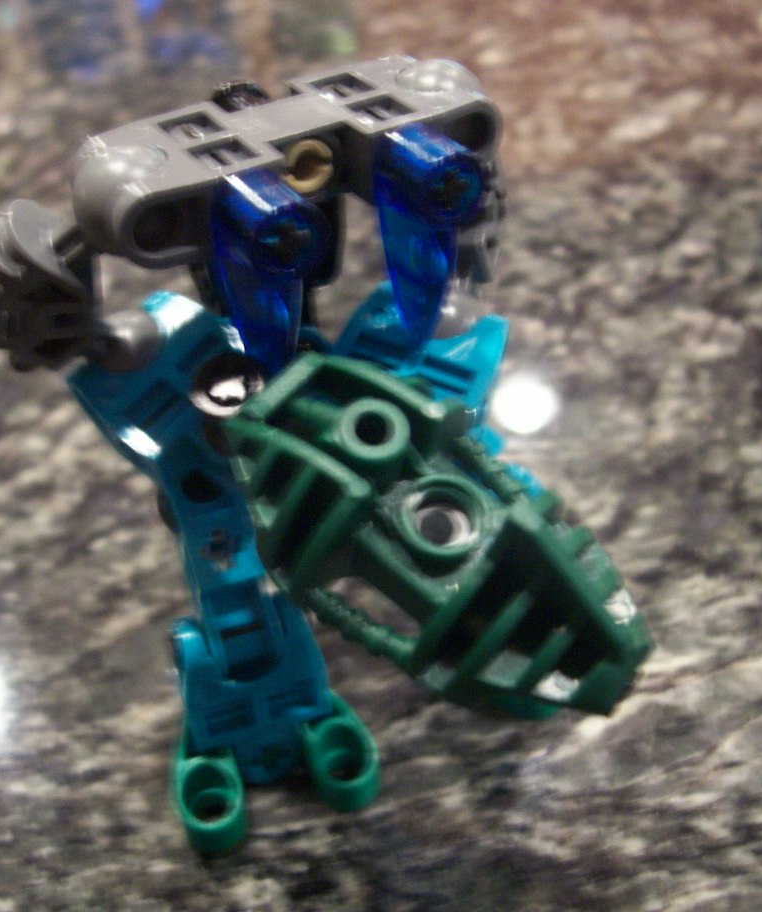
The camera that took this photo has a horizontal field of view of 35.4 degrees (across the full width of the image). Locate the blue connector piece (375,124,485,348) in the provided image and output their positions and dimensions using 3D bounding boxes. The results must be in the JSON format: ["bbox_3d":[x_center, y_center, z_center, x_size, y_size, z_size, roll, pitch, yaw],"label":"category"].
[{"bbox_3d":[0.005,-0.022,0.122,0.007,0.023,0.009,-22,41,-23],"label":"blue connector piece"}]

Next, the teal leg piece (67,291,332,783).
[{"bbox_3d":[-0.018,0.009,0.128,0.018,0.053,0.014,-19,13,-16],"label":"teal leg piece"}]

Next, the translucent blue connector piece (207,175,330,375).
[{"bbox_3d":[-0.010,-0.016,0.116,0.007,0.023,0.009,-22,41,-23],"label":"translucent blue connector piece"}]

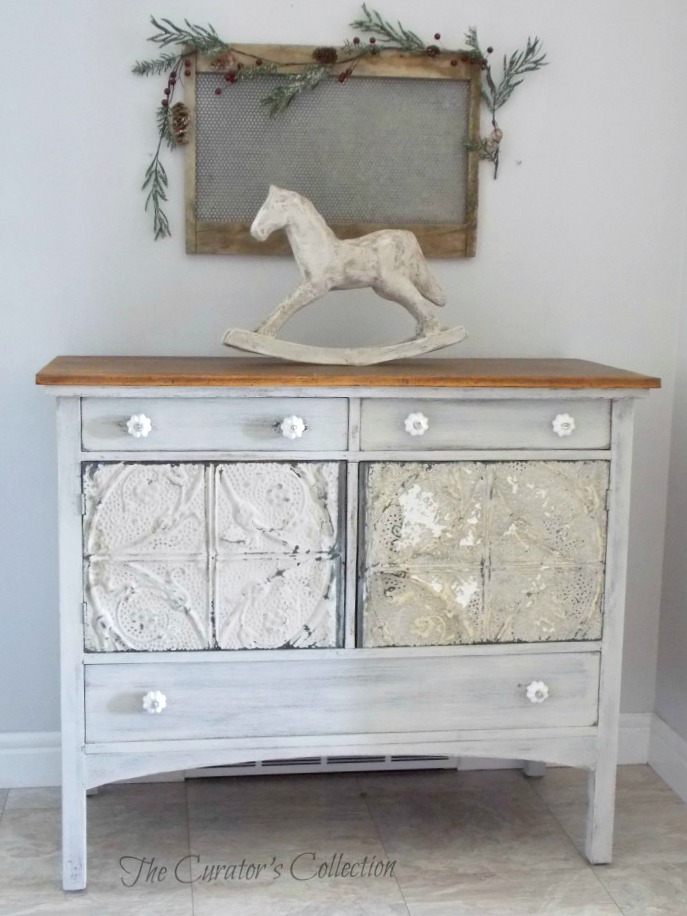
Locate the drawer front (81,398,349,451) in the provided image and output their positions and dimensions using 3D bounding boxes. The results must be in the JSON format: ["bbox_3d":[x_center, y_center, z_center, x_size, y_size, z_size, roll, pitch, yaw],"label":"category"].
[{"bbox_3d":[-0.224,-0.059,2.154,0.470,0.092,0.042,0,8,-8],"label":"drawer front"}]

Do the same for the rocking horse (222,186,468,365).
[{"bbox_3d":[0.010,-0.363,2.444,0.488,0.347,0.105,-1,8,-12],"label":"rocking horse"}]

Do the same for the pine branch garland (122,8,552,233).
[{"bbox_3d":[0.001,-0.690,2.533,0.859,0.473,0.080,0,8,-8],"label":"pine branch garland"}]

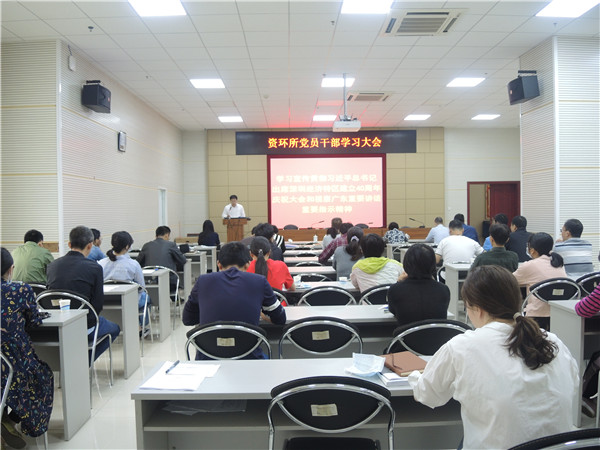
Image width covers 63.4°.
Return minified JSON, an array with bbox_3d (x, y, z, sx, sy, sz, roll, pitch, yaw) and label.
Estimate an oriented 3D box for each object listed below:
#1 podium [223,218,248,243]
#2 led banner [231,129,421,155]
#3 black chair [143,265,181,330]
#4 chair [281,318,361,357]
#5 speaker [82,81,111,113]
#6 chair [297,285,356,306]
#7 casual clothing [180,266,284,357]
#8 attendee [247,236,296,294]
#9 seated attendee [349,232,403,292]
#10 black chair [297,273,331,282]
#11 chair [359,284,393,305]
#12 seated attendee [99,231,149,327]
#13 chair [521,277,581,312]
[{"bbox_3d":[-1.564,0.425,11.791,0.600,1.150,0.450,-1,2,-1],"label":"podium"},{"bbox_3d":[0.775,-2.414,14.200,5.280,0.670,0.100,-1,2,-1],"label":"led banner"},{"bbox_3d":[-1.739,0.890,6.279,0.480,0.840,0.550,-1,2,-1],"label":"black chair"},{"bbox_3d":[0.123,0.961,3.035,0.480,0.860,0.560,-1,2,-1],"label":"chair"},{"bbox_3d":[-3.120,-1.950,7.490,0.250,0.300,0.465,4,2,1],"label":"speaker"},{"bbox_3d":[0.223,0.896,4.180,0.500,0.820,0.530,-1,2,-1],"label":"chair"},{"bbox_3d":[-0.372,0.542,2.829,0.580,0.625,0.460,-1,2,-1],"label":"casual clothing"},{"bbox_3d":[-0.279,0.704,4.173,0.460,1.240,0.750,-1,2,-1],"label":"attendee"},{"bbox_3d":[0.683,0.708,4.319,0.500,1.270,0.720,-1,2,-1],"label":"seated attendee"},{"bbox_3d":[0.126,0.867,5.017,0.500,0.820,0.530,-1,2,-1],"label":"black chair"},{"bbox_3d":[0.741,0.920,4.247,0.480,0.850,0.550,-1,2,-1],"label":"chair"},{"bbox_3d":[-1.804,0.691,5.186,0.490,1.240,0.780,-1,2,7],"label":"seated attendee"},{"bbox_3d":[2.125,0.867,4.352,0.500,0.820,0.530,-1,2,-7],"label":"chair"}]

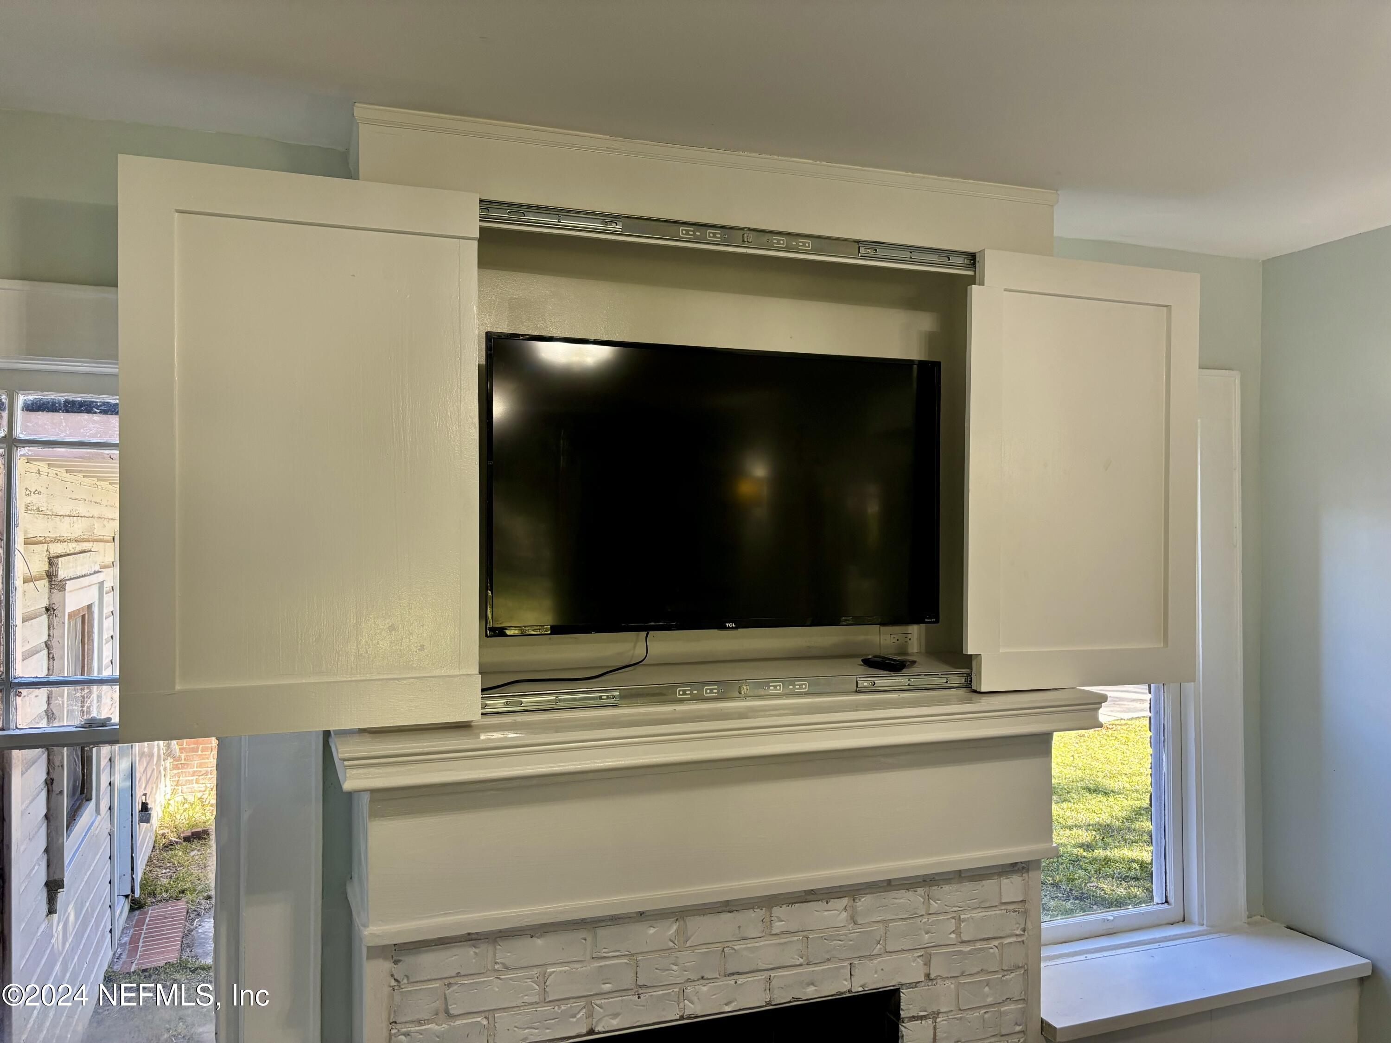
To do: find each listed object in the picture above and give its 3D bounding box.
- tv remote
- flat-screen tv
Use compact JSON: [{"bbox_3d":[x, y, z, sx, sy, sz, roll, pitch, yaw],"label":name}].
[{"bbox_3d":[0.485,0.364,2.670,0.050,0.022,0.160,0,0,-16],"label":"tv remote"},{"bbox_3d":[0.079,-0.081,2.688,1.235,0.715,0.070,0,0,-20],"label":"flat-screen tv"}]

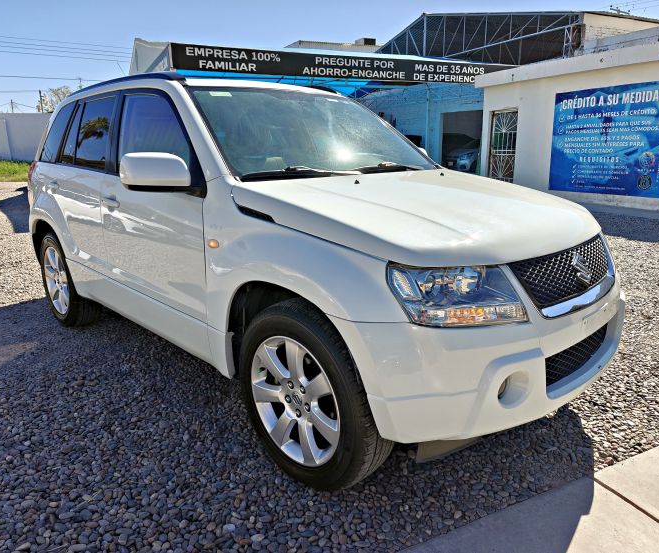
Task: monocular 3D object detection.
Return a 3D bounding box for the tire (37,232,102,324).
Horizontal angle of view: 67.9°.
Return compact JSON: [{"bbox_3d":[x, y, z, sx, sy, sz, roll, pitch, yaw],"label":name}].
[{"bbox_3d":[-1.923,0.011,3.682,0.230,0.725,0.725,-14,19,-42],"label":"tire"}]

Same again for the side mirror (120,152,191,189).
[{"bbox_3d":[-0.676,-0.420,1.978,0.240,0.170,0.160,-14,19,-42],"label":"side mirror"}]

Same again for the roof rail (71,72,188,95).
[{"bbox_3d":[-1.336,-1.173,3.060,0.060,0.115,1.740,-14,19,-42],"label":"roof rail"}]

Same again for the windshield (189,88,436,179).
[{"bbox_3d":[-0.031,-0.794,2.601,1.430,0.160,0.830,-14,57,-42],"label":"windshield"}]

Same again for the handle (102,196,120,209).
[{"bbox_3d":[-1.195,-0.397,2.639,0.055,0.050,0.220,-14,19,-42],"label":"handle"}]

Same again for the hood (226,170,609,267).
[{"bbox_3d":[0.518,-0.312,2.145,1.460,0.250,1.120,-14,16,-42],"label":"hood"}]

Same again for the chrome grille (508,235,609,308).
[{"bbox_3d":[0.915,-0.011,1.802,0.830,0.220,0.130,-14,7,-42],"label":"chrome grille"}]

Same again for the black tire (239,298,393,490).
[{"bbox_3d":[-0.075,0.440,1.847,0.230,0.725,0.725,-14,19,-42],"label":"black tire"}]

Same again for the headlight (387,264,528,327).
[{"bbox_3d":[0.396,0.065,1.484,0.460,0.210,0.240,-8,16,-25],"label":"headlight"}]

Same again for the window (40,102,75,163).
[{"bbox_3d":[-1.974,-1.030,3.546,0.080,0.420,0.680,4,6,-45],"label":"window"}]

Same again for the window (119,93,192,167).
[{"bbox_3d":[-0.866,-0.703,2.394,0.070,0.450,0.900,4,6,-45],"label":"window"}]

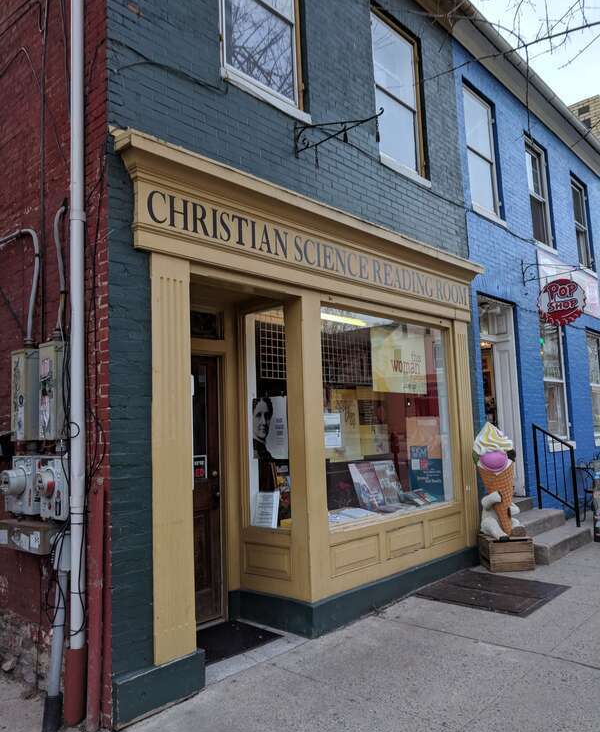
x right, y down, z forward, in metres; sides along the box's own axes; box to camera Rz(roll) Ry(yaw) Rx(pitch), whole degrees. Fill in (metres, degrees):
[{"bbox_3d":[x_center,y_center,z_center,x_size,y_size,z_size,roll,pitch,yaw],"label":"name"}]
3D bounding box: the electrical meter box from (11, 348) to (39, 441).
[{"bbox_3d":[-1.776,0.191,3.946,0.200,0.590,0.140,-7,-8,41],"label":"electrical meter box"}]

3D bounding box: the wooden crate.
[{"bbox_3d":[2.229,2.016,6.496,0.464,0.315,0.352,-2,-6,-1],"label":"wooden crate"}]

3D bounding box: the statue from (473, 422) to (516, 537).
[{"bbox_3d":[2.139,1.247,6.595,0.460,1.230,0.460,2,-7,-34],"label":"statue"}]

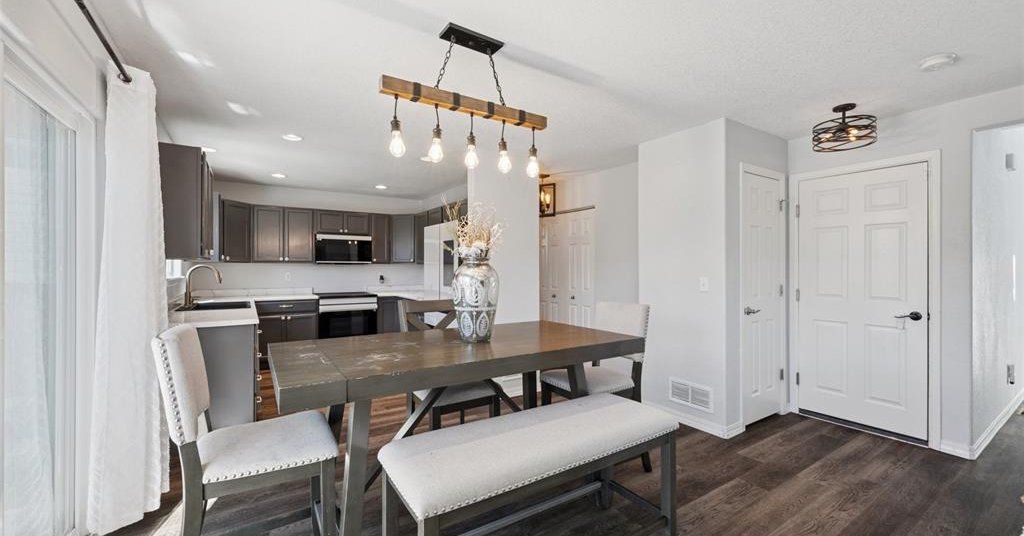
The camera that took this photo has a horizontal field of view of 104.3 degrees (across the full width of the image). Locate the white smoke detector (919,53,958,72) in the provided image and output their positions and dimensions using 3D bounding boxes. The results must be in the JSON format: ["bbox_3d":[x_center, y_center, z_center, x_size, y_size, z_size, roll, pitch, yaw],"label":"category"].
[{"bbox_3d":[2.340,-1.122,2.180,0.150,0.040,0.150,0,0,-33],"label":"white smoke detector"}]

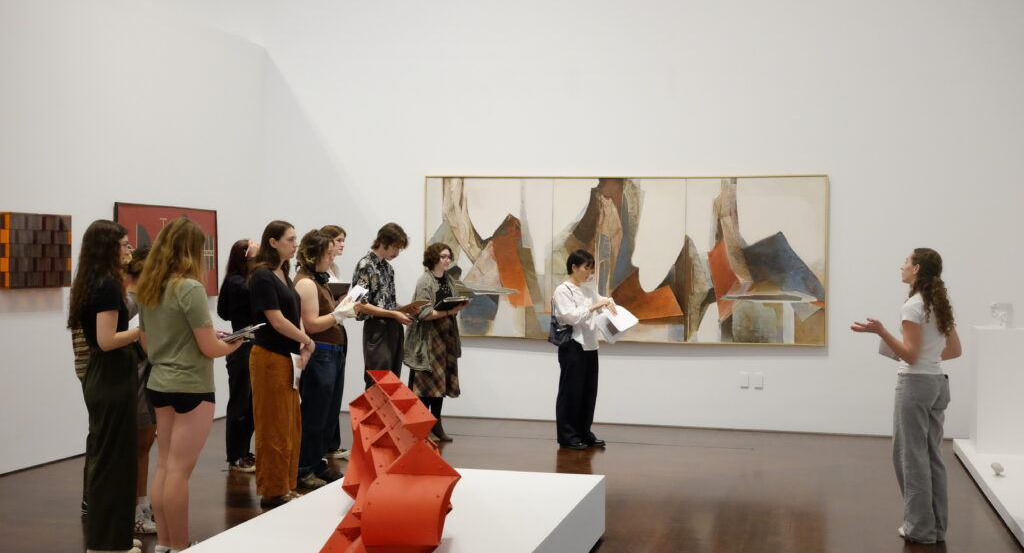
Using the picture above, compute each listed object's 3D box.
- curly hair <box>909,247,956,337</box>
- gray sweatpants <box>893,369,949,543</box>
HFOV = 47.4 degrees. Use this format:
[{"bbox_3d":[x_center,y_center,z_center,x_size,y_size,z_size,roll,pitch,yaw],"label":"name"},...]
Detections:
[{"bbox_3d":[2.330,0.083,6.477,0.210,0.480,0.200,1,1,20],"label":"curly hair"},{"bbox_3d":[2.265,0.985,6.413,0.360,0.926,0.290,0,1,-45],"label":"gray sweatpants"}]

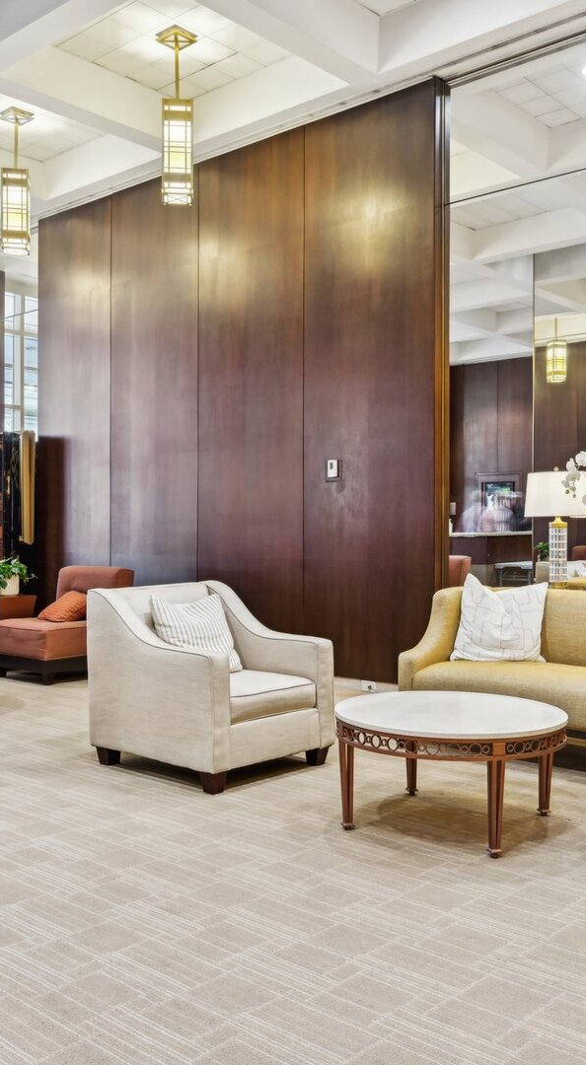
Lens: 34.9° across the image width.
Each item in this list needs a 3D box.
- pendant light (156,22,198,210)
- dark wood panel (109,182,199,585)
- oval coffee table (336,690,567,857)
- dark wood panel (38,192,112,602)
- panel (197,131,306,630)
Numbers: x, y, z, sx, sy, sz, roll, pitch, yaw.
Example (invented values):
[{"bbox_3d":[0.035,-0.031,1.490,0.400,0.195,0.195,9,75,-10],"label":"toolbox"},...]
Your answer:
[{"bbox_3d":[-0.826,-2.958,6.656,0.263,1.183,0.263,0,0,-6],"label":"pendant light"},{"bbox_3d":[-1.246,-1.022,8.409,1.170,4.290,0.060,0,0,40],"label":"dark wood panel"},{"bbox_3d":[0.614,0.922,3.680,0.930,0.442,0.835,0,0,40],"label":"oval coffee table"},{"bbox_3d":[-2.049,-1.006,8.861,1.128,4.127,0.080,0,0,40],"label":"dark wood panel"},{"bbox_3d":[-0.347,-1.019,7.669,1.158,4.284,0.060,0,0,40],"label":"panel"}]

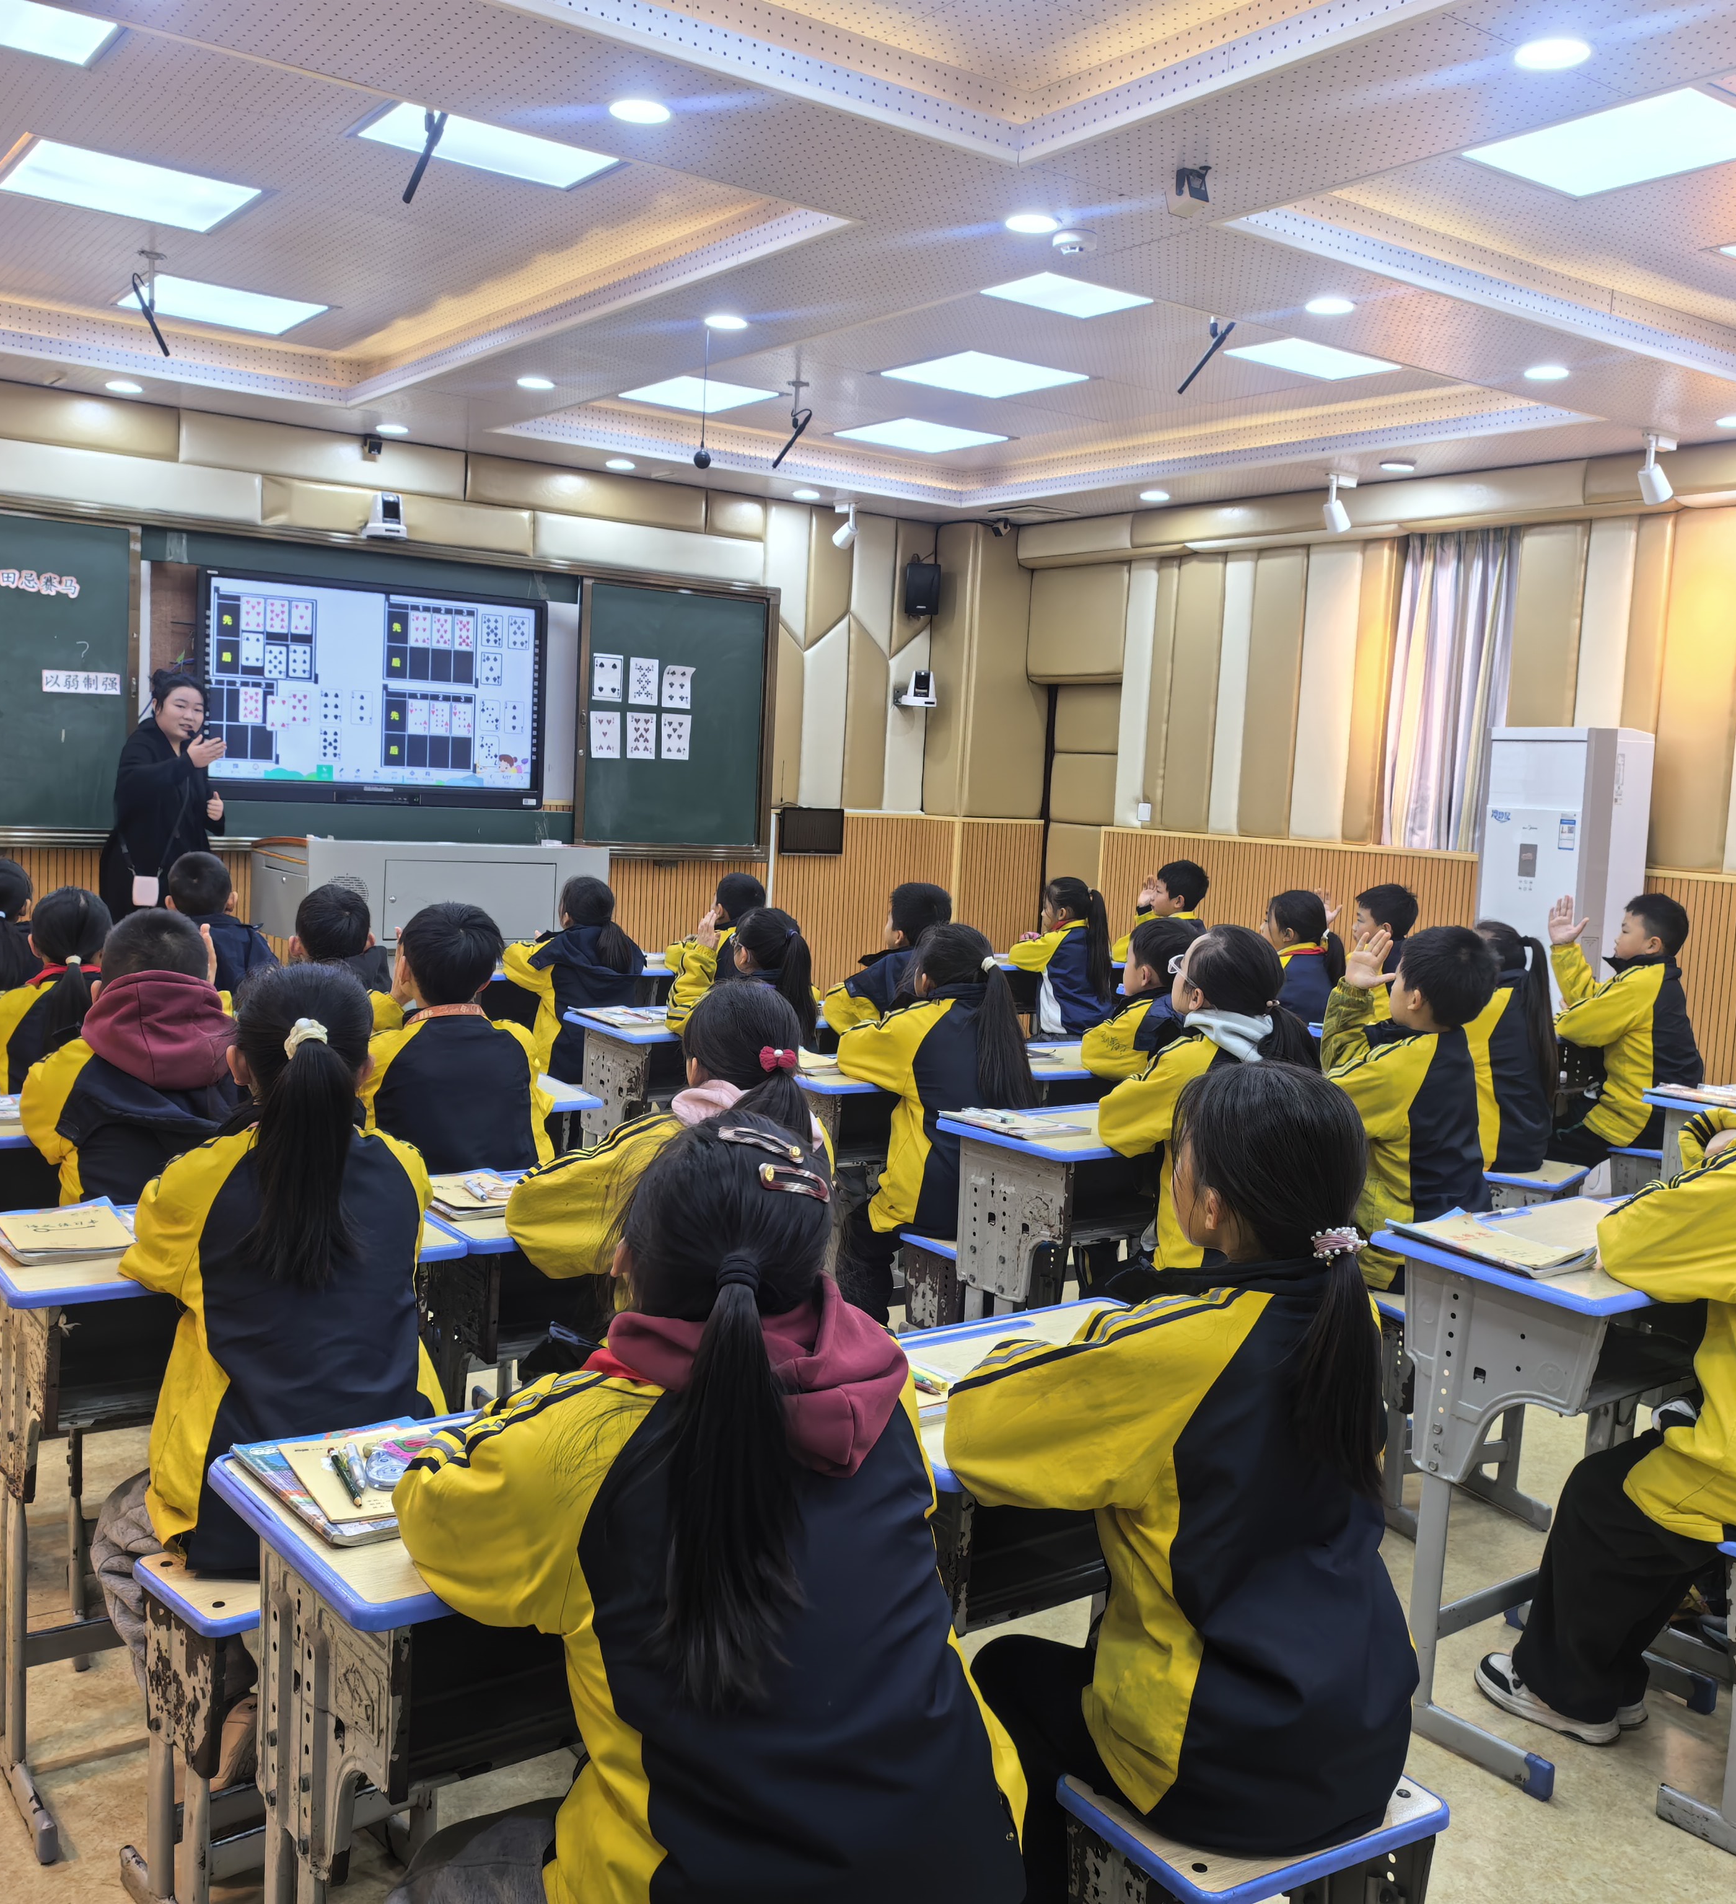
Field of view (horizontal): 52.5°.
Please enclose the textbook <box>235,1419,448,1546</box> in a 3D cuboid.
[{"bbox_3d":[-0.458,0.478,1.632,0.178,0.014,0.240,-1,7,-35],"label":"textbook"}]

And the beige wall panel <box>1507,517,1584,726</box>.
[{"bbox_3d":[2.635,-1.010,6.887,0.060,1.310,0.300,-1,7,-35],"label":"beige wall panel"}]

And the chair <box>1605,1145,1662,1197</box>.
[{"bbox_3d":[2.461,0.817,5.444,0.280,0.440,0.340,7,7,33],"label":"chair"}]

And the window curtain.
[{"bbox_3d":[2.419,-1.059,7.245,0.100,1.320,0.540,-1,7,-35],"label":"window curtain"}]

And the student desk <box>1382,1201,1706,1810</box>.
[{"bbox_3d":[1.110,0.830,2.803,0.600,0.759,0.415,-1,7,-35],"label":"student desk"}]

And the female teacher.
[{"bbox_3d":[-2.607,-0.266,6.481,0.400,1.545,0.460,7,7,34],"label":"female teacher"}]

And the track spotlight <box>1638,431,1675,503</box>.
[{"bbox_3d":[2.865,-1.762,6.403,0.135,0.250,0.085,-1,7,-37],"label":"track spotlight"}]

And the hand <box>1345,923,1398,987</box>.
[{"bbox_3d":[1.145,0.009,4.000,0.115,0.145,0.060,18,19,21],"label":"hand"}]

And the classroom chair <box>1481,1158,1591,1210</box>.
[{"bbox_3d":[1.855,0.835,4.967,0.280,0.440,0.340,8,7,39],"label":"classroom chair"}]

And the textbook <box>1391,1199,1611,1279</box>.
[{"bbox_3d":[0.957,0.443,2.690,0.220,0.025,0.260,-1,7,-35],"label":"textbook"}]

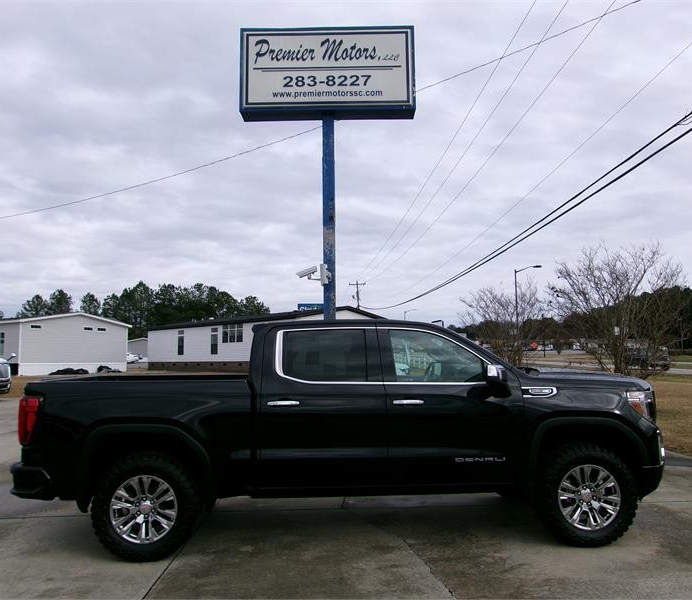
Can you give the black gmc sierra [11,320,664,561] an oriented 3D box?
[{"bbox_3d":[0.048,1.225,6.277,5.900,2.000,2.100,0,-5,-3],"label":"black gmc sierra"}]

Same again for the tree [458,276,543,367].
[{"bbox_3d":[11.035,1.869,44.000,5.800,6.600,5.800,-1,-5,0],"label":"tree"}]

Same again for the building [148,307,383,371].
[{"bbox_3d":[-7.194,3.520,50.930,9.060,4.410,21.980,4,-7,-42],"label":"building"}]

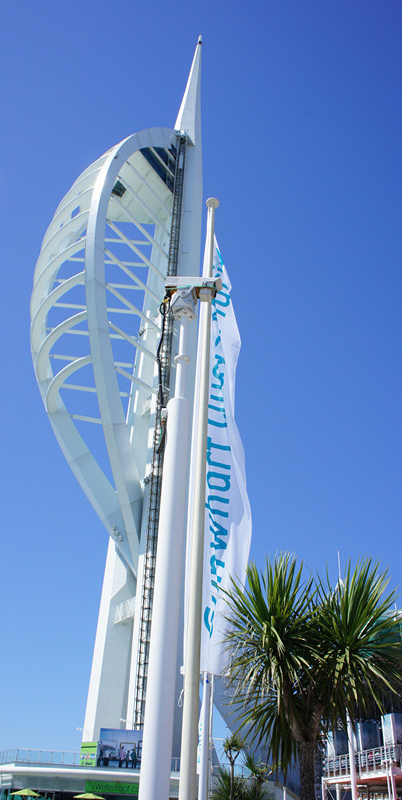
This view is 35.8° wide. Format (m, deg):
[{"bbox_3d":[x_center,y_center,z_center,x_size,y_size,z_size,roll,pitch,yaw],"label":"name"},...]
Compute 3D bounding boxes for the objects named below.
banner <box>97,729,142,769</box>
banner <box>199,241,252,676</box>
[{"bbox_3d":[-7.517,35.246,62.759,5.300,3.400,0.120,6,-33,-4],"label":"banner"},{"bbox_3d":[0.196,0.085,5.395,0.520,4.300,0.300,2,-33,2],"label":"banner"}]

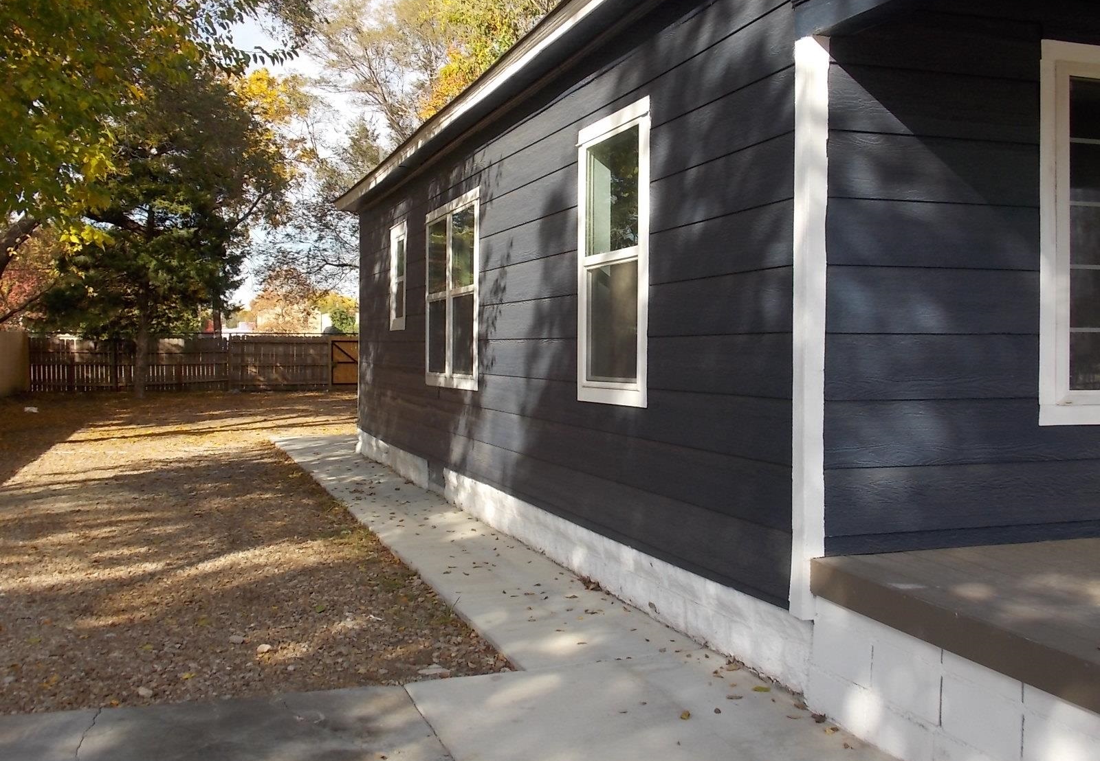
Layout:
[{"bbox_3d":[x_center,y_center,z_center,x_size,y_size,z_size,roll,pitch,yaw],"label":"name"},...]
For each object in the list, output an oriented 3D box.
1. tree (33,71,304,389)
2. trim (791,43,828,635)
[{"bbox_3d":[-12.119,-4.720,34.200,7.700,10.264,7.200,0,2,-19],"label":"tree"},{"bbox_3d":[1.097,-0.209,4.562,0.103,2.429,0.095,0,2,-20],"label":"trim"}]

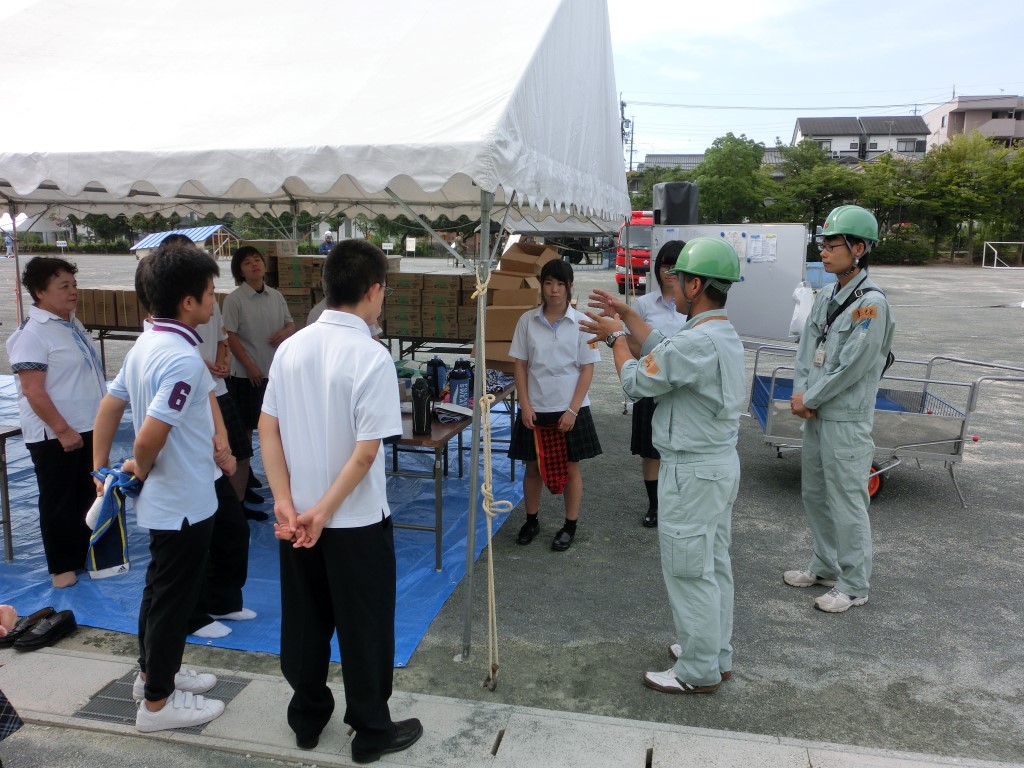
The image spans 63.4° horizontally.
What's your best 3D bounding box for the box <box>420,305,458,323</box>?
[{"bbox_3d":[-0.731,-0.776,9.054,0.405,0.172,0.370,3,10,13],"label":"box"}]

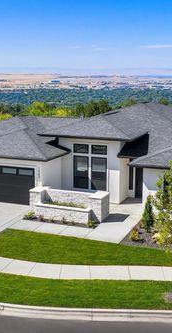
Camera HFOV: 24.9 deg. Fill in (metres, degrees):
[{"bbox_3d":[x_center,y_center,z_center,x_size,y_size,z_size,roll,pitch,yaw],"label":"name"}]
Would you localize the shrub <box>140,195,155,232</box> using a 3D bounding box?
[{"bbox_3d":[3.357,2.538,21.128,0.710,2.060,0.710,0,13,0],"label":"shrub"}]

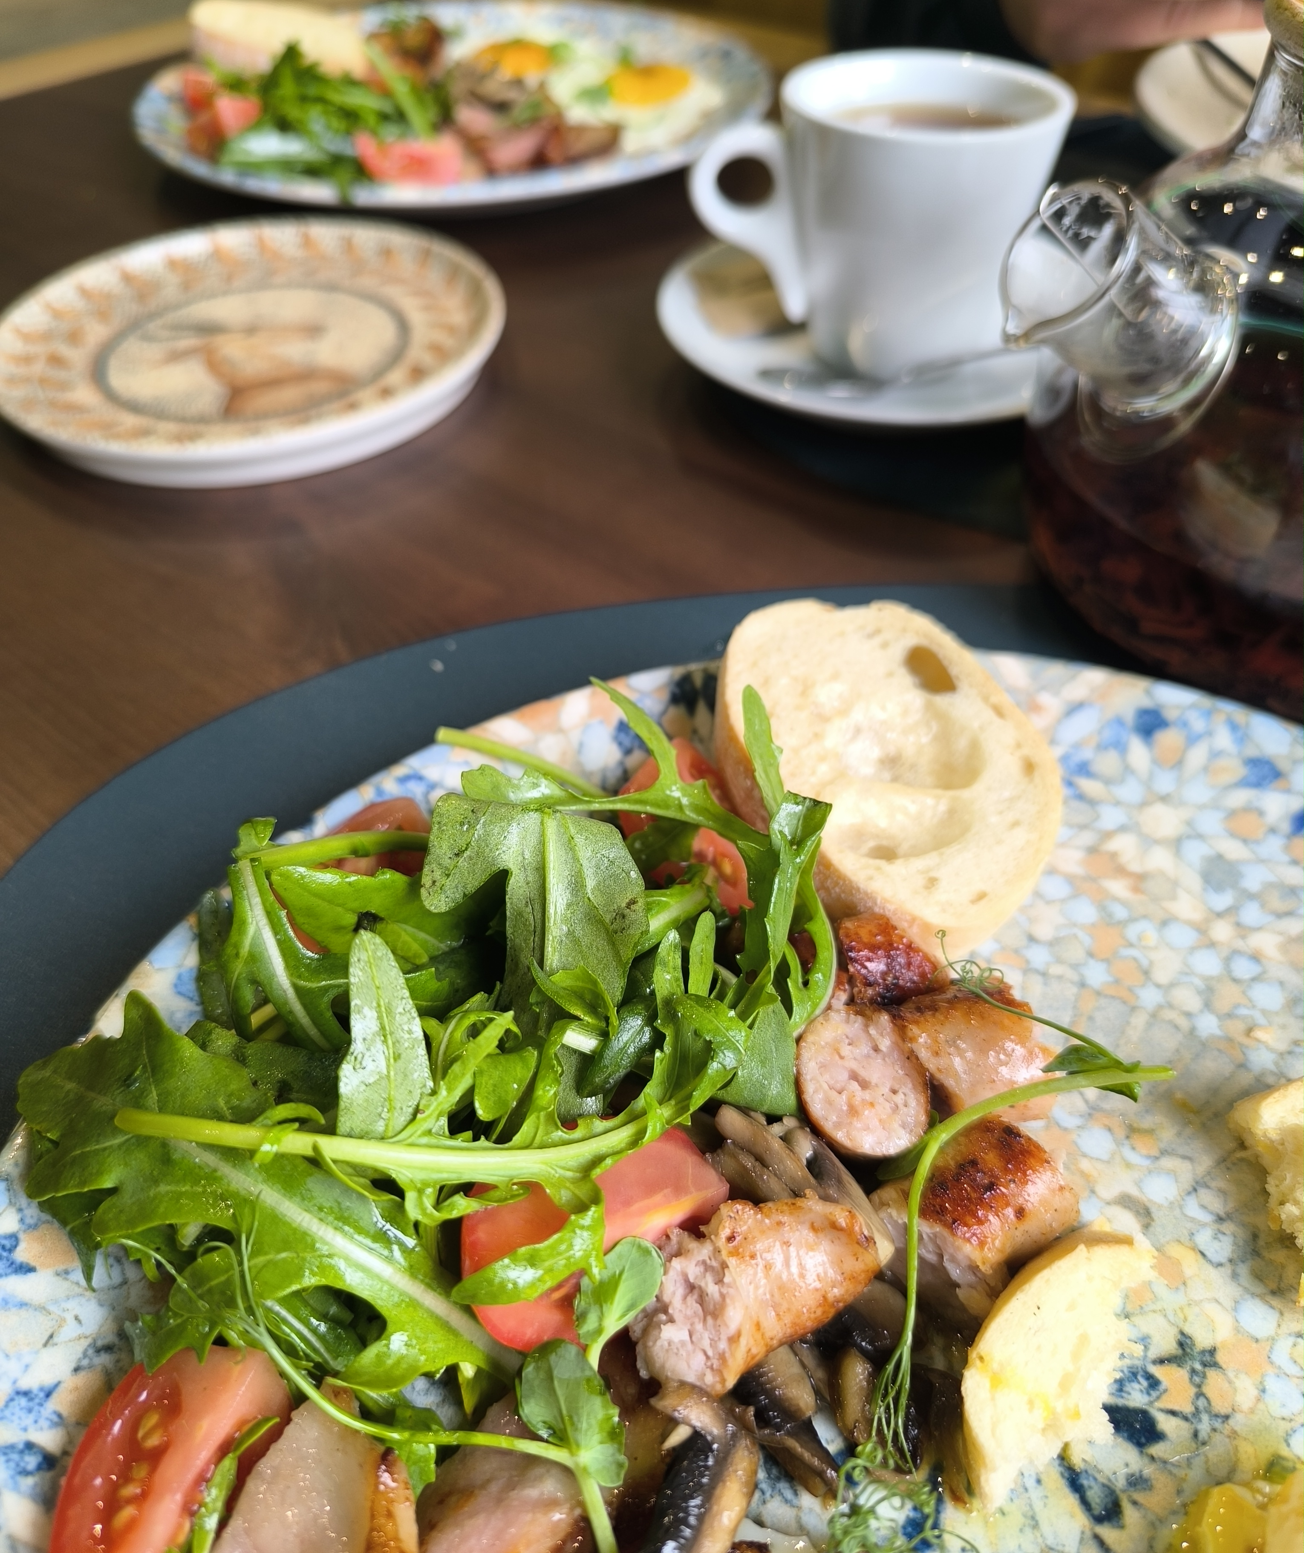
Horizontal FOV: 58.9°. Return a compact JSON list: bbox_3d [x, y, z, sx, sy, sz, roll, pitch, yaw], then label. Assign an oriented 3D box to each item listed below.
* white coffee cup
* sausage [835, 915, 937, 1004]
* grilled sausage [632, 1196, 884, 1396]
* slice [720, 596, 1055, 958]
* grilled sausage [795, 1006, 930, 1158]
[{"bbox_3d":[0.065,-0.168,0.351,0.107,0.072,0.082,-1,47,0],"label":"white coffee cup"},{"bbox_3d":[0.041,0.032,0.195,0.026,0.020,0.020,20,50,19],"label":"sausage"},{"bbox_3d":[0.014,0.069,0.153,0.033,0.021,0.021,-14,48,-12],"label":"grilled sausage"},{"bbox_3d":[0.044,-0.002,0.219,0.052,0.017,0.076,-22,62,-12],"label":"slice"},{"bbox_3d":[0.033,0.048,0.179,0.021,0.022,0.024,14,48,14],"label":"grilled sausage"}]

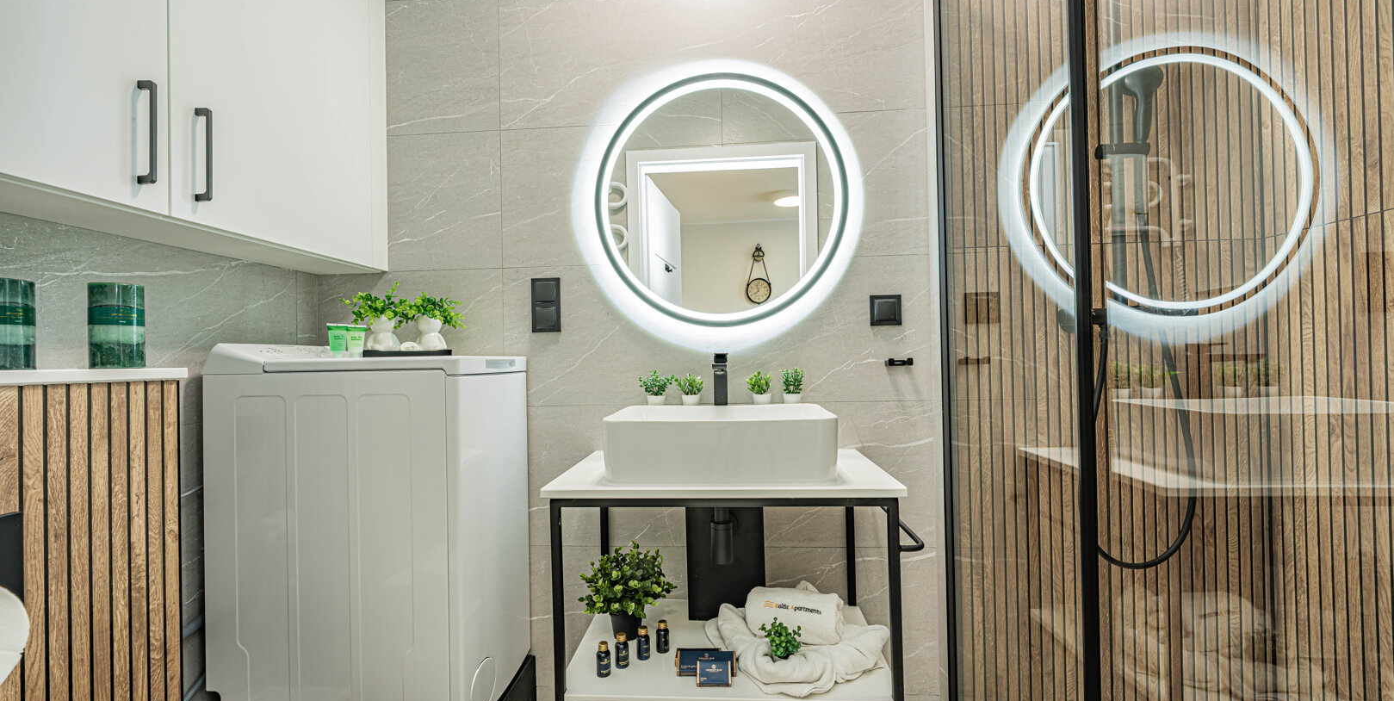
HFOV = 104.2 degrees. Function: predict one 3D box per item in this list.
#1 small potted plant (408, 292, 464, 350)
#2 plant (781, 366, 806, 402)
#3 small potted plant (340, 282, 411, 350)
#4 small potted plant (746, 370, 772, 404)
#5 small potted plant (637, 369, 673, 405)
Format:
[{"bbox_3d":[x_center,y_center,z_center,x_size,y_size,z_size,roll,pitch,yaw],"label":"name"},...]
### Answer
[{"bbox_3d":[-0.649,-0.072,1.349,0.123,0.141,0.111,-1,0,4],"label":"small potted plant"},{"bbox_3d":[0.258,0.098,1.450,0.058,0.099,0.058,-1,0,4],"label":"plant"},{"bbox_3d":[-0.806,-0.086,1.360,0.158,0.170,0.143,-1,0,4],"label":"small potted plant"},{"bbox_3d":[0.168,0.105,1.467,0.067,0.095,0.057,-1,0,4],"label":"small potted plant"},{"bbox_3d":[-0.114,0.105,1.491,0.093,0.098,0.079,-1,0,4],"label":"small potted plant"}]

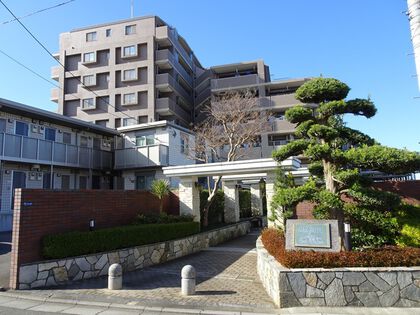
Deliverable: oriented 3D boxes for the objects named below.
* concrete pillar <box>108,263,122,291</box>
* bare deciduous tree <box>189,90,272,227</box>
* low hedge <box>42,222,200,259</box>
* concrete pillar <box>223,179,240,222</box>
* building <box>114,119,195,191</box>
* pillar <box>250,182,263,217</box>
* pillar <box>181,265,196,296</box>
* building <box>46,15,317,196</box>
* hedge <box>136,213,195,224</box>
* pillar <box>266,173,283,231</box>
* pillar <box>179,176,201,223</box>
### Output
[{"bbox_3d":[-1.746,2.194,5.401,0.250,0.428,0.250,-2,-7,0],"label":"concrete pillar"},{"bbox_3d":[0.822,0.044,11.082,3.050,5.095,2.700,-2,-7,0],"label":"bare deciduous tree"},{"bbox_3d":[-1.863,2.027,7.651,0.580,0.420,4.300,-7,-9,38],"label":"low hedge"},{"bbox_3d":[0.992,1.892,12.798,0.500,1.860,0.500,-5,-8,27],"label":"concrete pillar"},{"bbox_3d":[-4.048,1.179,22.750,5.000,6.500,5.400,-5,-8,23],"label":"building"},{"bbox_3d":[2.544,2.224,15.724,0.500,1.860,0.500,-5,-8,27],"label":"pillar"},{"bbox_3d":[-0.381,2.132,5.112,0.250,0.460,0.250,-2,-7,0],"label":"pillar"},{"bbox_3d":[-2.435,-4.677,39.126,33.000,22.700,14.800,-3,-8,14],"label":"building"},{"bbox_3d":[-1.294,1.991,8.520,0.700,0.680,1.900,-8,-10,40],"label":"hedge"},{"bbox_3d":[1.949,1.287,8.313,0.500,1.860,0.500,-5,-8,27],"label":"pillar"},{"bbox_3d":[-0.667,1.537,9.673,0.500,1.860,0.500,-5,-8,27],"label":"pillar"}]

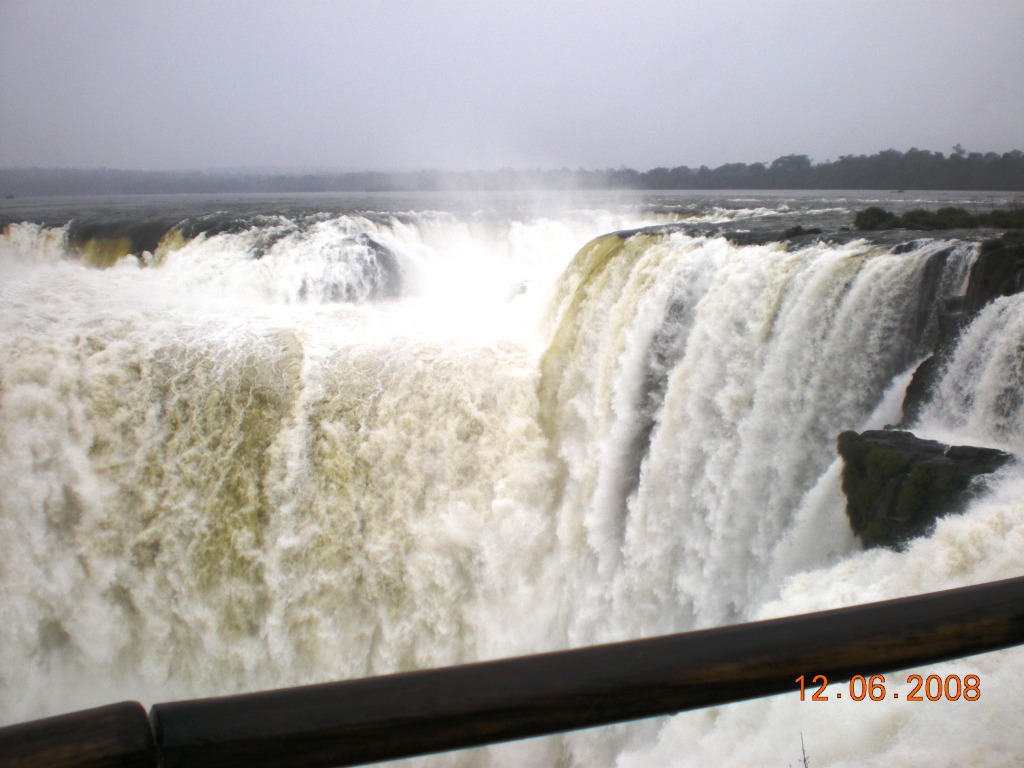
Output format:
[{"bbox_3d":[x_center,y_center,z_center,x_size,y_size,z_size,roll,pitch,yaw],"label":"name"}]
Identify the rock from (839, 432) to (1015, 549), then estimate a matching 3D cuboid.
[{"bbox_3d":[20.400,5.200,56.000,7.800,4.800,5.500,5,11,27],"label":"rock"}]

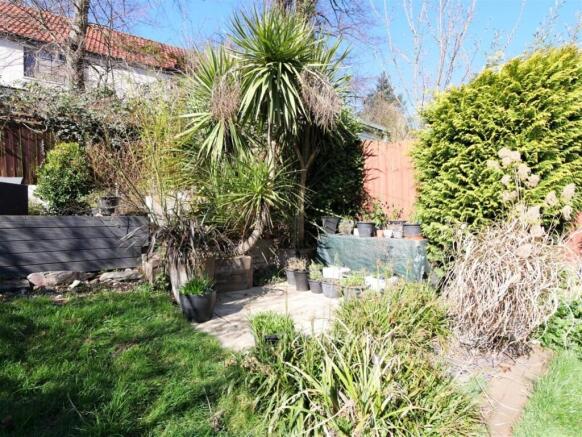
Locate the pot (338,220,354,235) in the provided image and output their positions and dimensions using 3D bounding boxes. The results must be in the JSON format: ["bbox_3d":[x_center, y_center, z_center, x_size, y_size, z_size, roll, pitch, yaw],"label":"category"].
[{"bbox_3d":[1.063,0.172,5.800,0.290,0.270,0.290,0,0,0],"label":"pot"}]

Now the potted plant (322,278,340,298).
[{"bbox_3d":[0.635,1.095,4.750,0.280,0.290,0.280,0,0,0],"label":"potted plant"}]

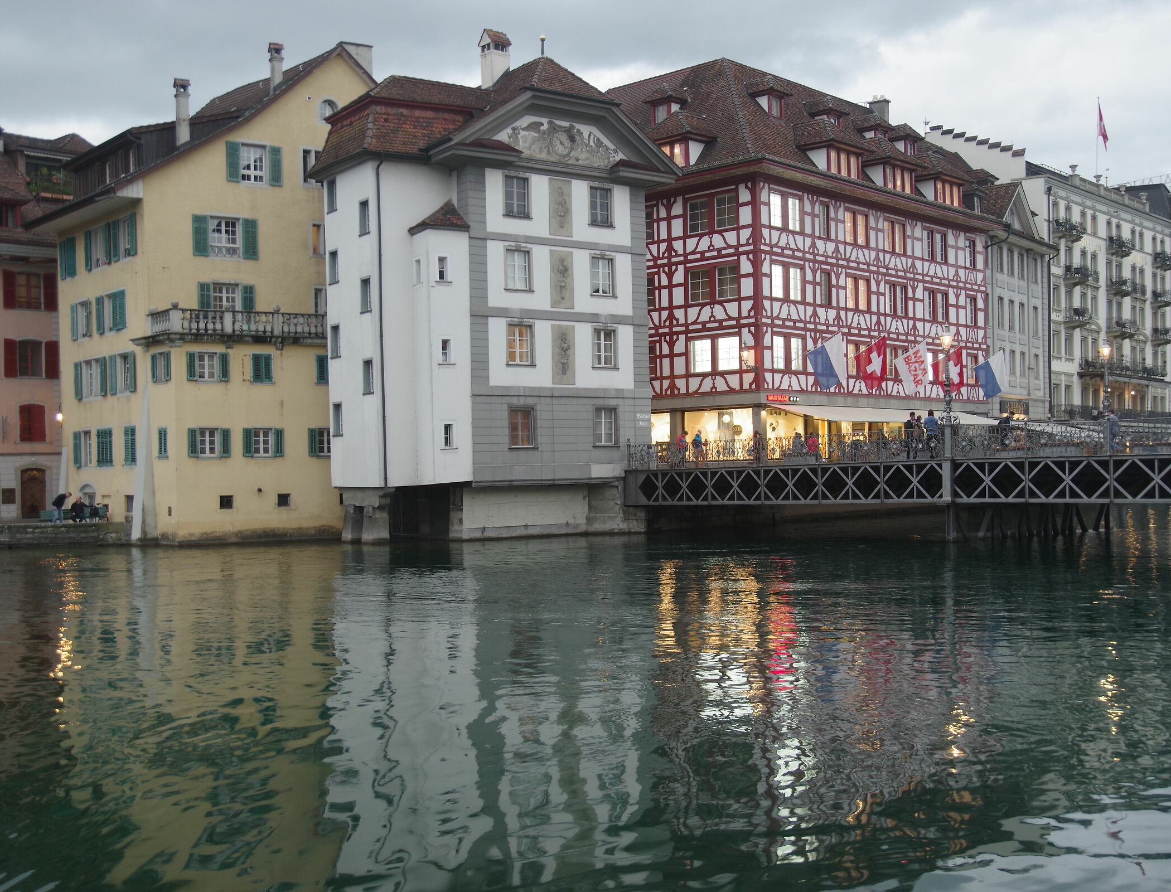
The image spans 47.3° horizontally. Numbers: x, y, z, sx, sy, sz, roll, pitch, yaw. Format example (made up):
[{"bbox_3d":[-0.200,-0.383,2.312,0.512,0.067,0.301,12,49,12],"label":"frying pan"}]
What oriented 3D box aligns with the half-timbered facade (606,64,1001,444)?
[{"bbox_3d":[11.313,-11.239,82.802,18.500,24.500,28.000,-2,-1,42],"label":"half-timbered facade"}]

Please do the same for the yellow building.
[{"bbox_3d":[-13.707,-6.561,59.463,18.500,20.860,12.300,-1,-1,-32],"label":"yellow building"}]

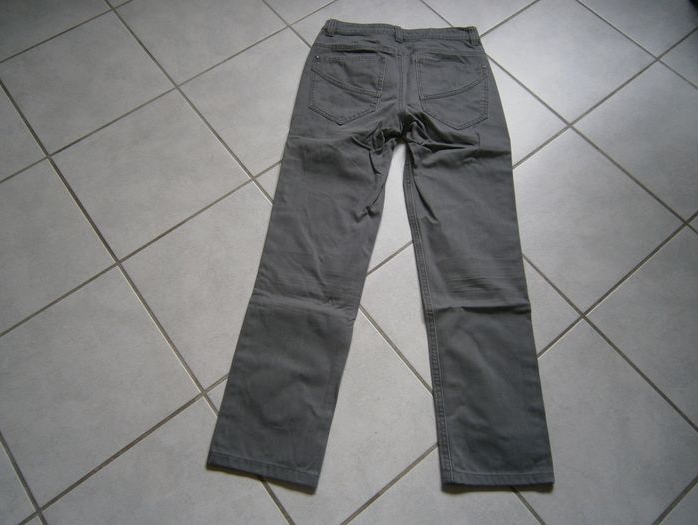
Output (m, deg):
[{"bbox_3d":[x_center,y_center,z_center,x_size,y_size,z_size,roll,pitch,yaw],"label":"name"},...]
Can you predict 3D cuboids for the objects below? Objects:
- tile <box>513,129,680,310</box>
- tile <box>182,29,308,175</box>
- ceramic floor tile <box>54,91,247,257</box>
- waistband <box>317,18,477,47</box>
[{"bbox_3d":[0.461,-0.099,1.077,0.310,0.010,0.310,-36,70,-15],"label":"tile"},{"bbox_3d":[-0.175,-0.376,1.203,0.310,0.010,0.310,-36,70,-15],"label":"tile"},{"bbox_3d":[-0.422,-0.200,1.124,0.310,0.010,0.310,-36,70,-15],"label":"ceramic floor tile"},{"bbox_3d":[0.126,-0.548,1.252,0.378,0.033,0.048,4,66,2],"label":"waistband"}]

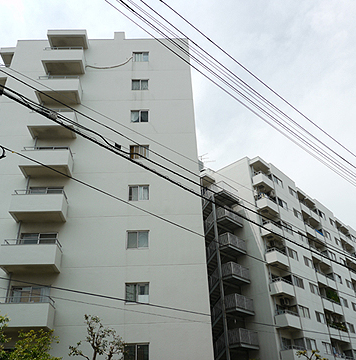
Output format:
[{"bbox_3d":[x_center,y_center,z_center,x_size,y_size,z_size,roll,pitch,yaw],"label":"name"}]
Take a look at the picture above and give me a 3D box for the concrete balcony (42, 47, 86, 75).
[{"bbox_3d":[-7.551,-7.953,26.005,2.572,1.270,1.220,-2,-32,-2],"label":"concrete balcony"}]

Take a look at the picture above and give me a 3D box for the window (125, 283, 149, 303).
[{"bbox_3d":[-1.946,5.389,18.505,1.127,0.994,0.100,-1,-32,-3],"label":"window"}]

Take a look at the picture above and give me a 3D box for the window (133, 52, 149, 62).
[{"bbox_3d":[-2.590,-8.597,27.235,1.127,0.994,0.100,-1,-32,-3],"label":"window"}]

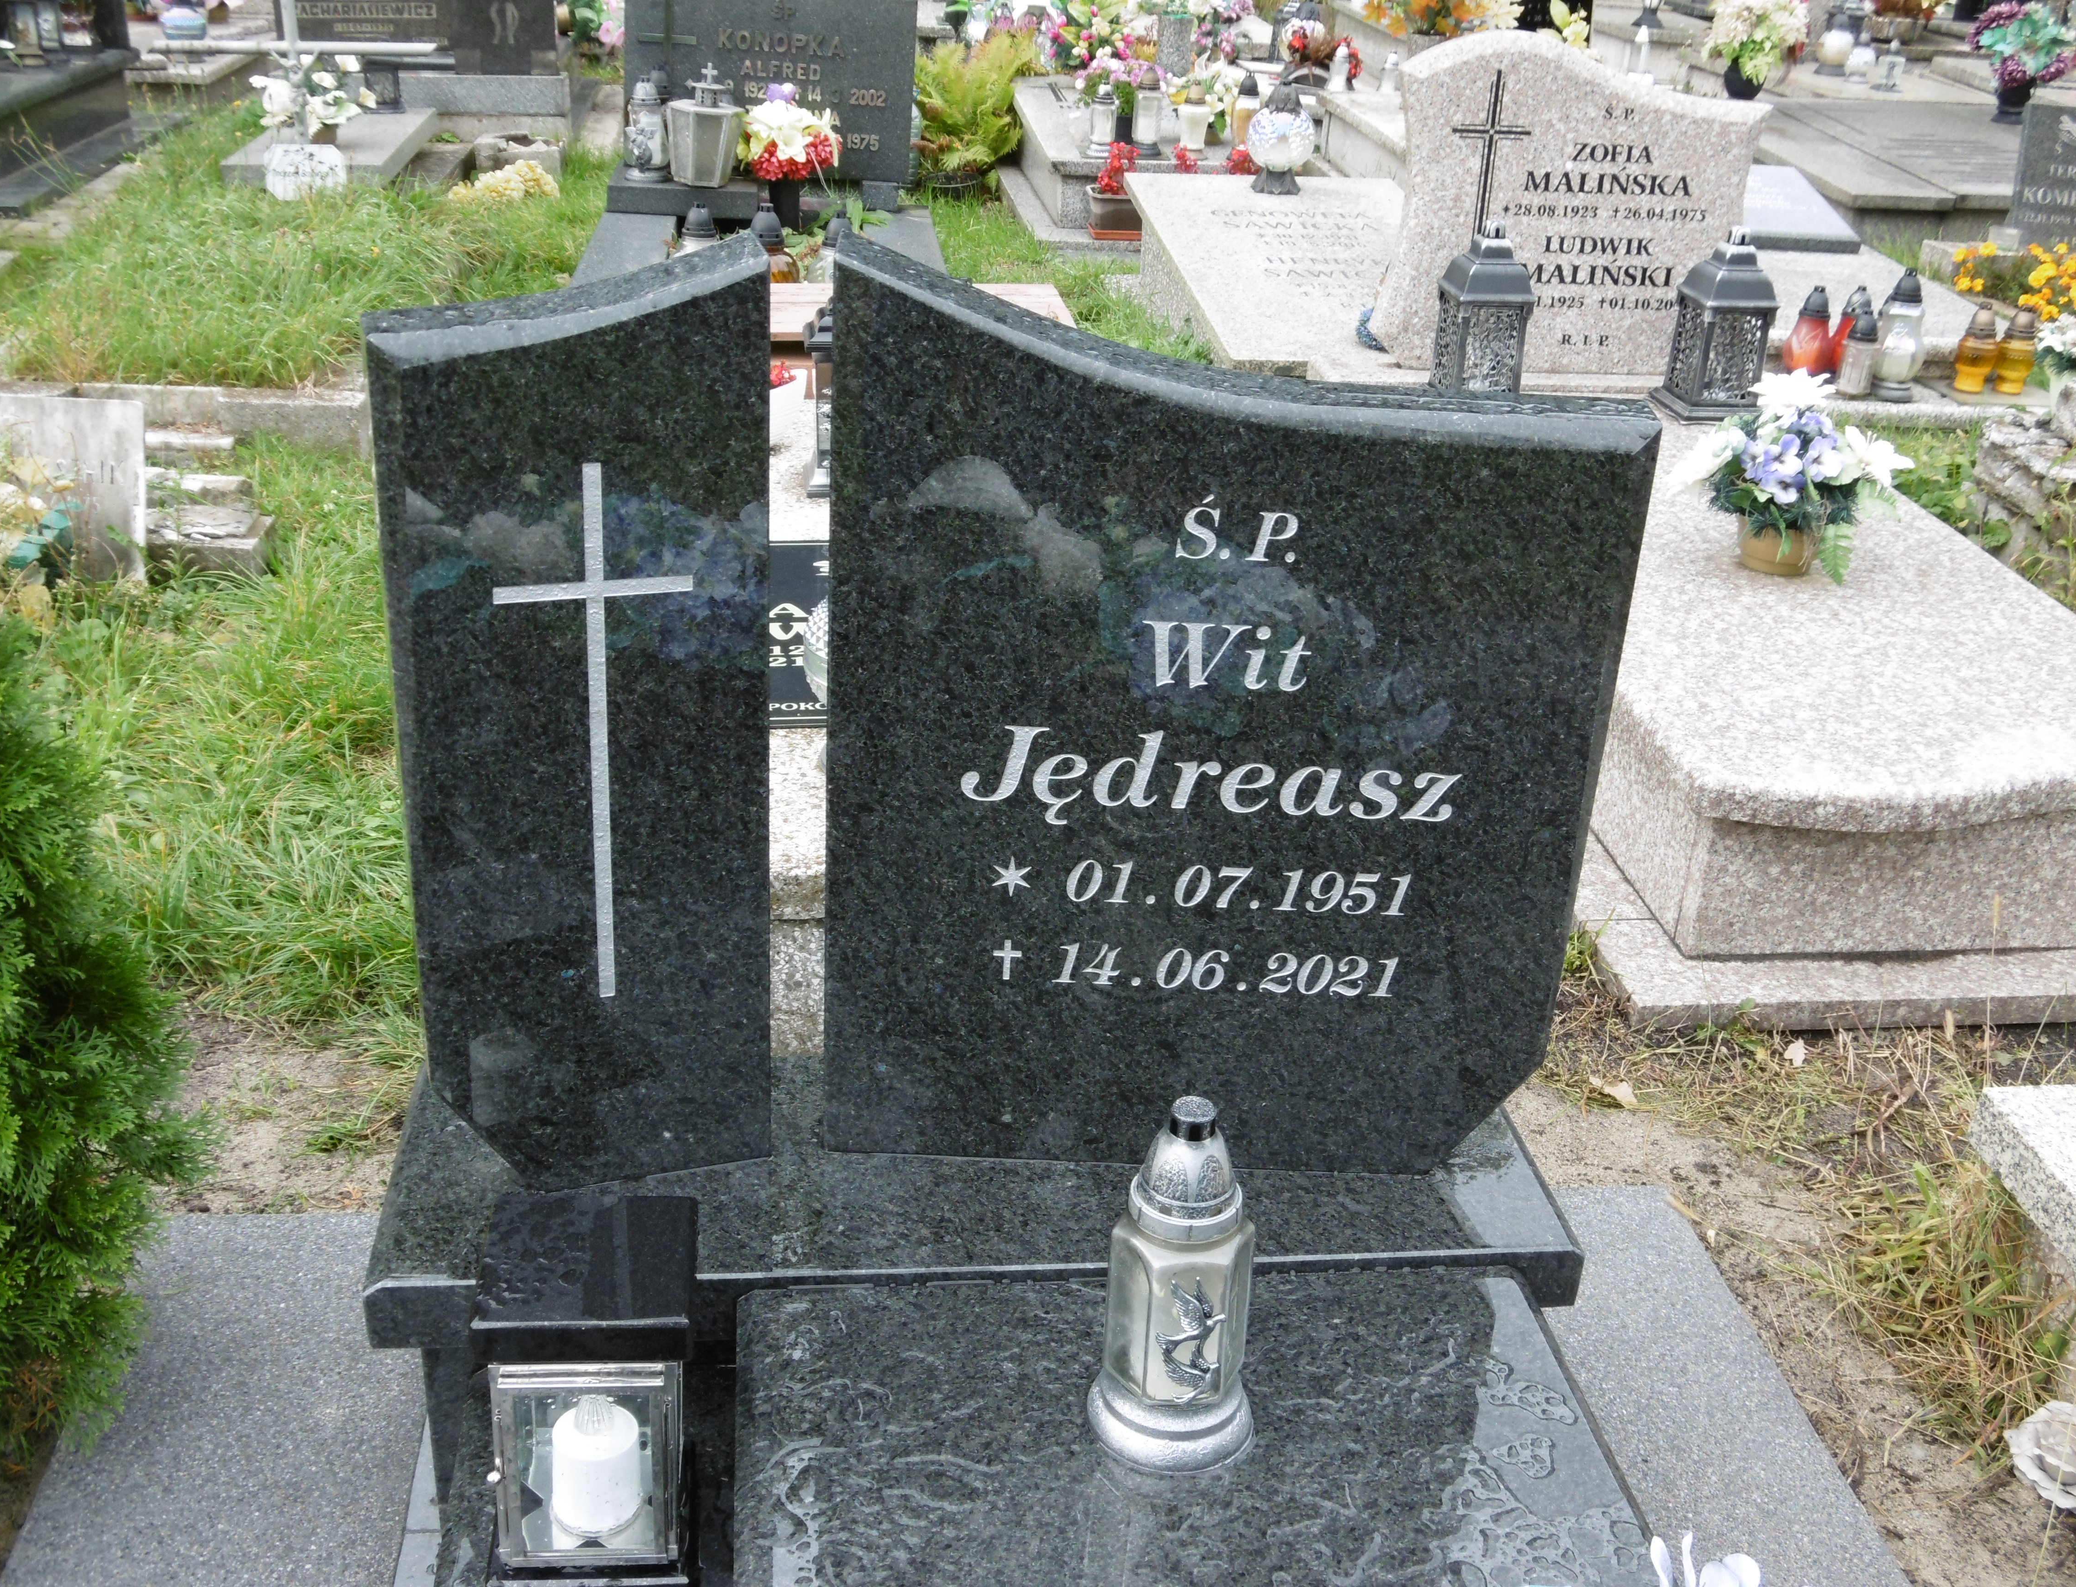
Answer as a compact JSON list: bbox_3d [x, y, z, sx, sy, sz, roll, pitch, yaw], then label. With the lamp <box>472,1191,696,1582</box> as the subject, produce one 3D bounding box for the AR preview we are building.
[{"bbox_3d":[-0.322,0.447,1.688,0.147,0.265,0.150,0,25,-7],"label":"lamp"}]

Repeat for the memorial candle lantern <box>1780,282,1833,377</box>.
[{"bbox_3d":[1.746,-1.048,5.224,0.108,0.194,0.108,0,27,-7],"label":"memorial candle lantern"}]

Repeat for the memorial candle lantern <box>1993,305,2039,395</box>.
[{"bbox_3d":[2.274,-1.032,5.386,0.092,0.195,0.092,0,25,-7],"label":"memorial candle lantern"}]

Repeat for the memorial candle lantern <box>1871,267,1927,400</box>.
[{"bbox_3d":[1.891,-1.006,5.053,0.115,0.276,0.115,0,27,-7],"label":"memorial candle lantern"}]

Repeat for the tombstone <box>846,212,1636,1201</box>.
[{"bbox_3d":[0.146,-0.048,1.915,0.625,0.783,0.090,3,25,-1],"label":"tombstone"}]

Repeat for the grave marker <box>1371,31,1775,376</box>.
[{"bbox_3d":[0.970,-1.079,4.276,0.695,0.597,0.090,0,27,-7],"label":"grave marker"}]

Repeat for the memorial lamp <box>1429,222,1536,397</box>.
[{"bbox_3d":[0.824,-0.878,4.253,0.180,0.345,0.180,0,25,-7],"label":"memorial lamp"}]

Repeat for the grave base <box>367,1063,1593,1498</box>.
[{"bbox_3d":[-0.061,0.418,2.091,1.000,0.230,0.335,0,25,-7],"label":"grave base"}]

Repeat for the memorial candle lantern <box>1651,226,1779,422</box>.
[{"bbox_3d":[1.277,-0.877,4.300,0.180,0.345,0.180,0,25,-7],"label":"memorial candle lantern"}]

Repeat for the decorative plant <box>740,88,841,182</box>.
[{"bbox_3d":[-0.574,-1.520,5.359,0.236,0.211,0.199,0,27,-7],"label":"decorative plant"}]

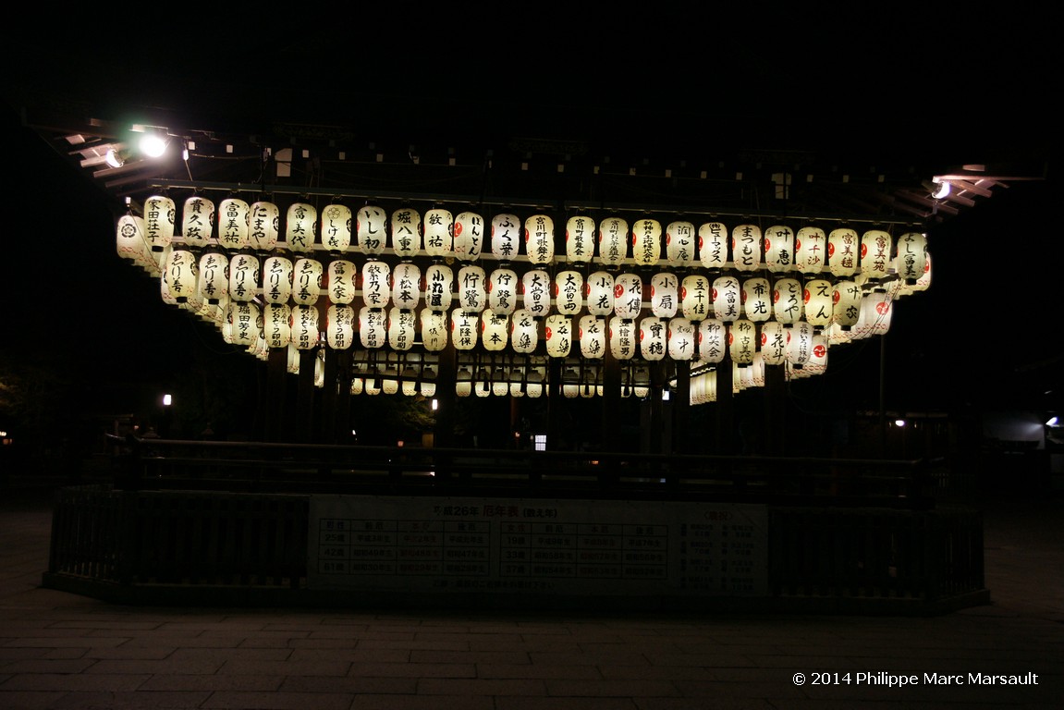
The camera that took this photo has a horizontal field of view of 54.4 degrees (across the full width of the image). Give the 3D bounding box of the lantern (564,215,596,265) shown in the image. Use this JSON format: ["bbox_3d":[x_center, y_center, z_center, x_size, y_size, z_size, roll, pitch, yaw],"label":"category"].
[{"bbox_3d":[0.562,-1.309,11.865,0.310,0.540,0.310,2,-6,-4],"label":"lantern"}]

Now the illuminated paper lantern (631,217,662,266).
[{"bbox_3d":[1.297,-1.260,11.610,0.335,0.585,0.335,2,-5,-4],"label":"illuminated paper lantern"}]

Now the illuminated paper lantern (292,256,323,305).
[{"bbox_3d":[-2.767,-0.898,12.797,0.350,0.620,0.350,2,-6,-5],"label":"illuminated paper lantern"}]

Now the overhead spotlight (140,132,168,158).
[{"bbox_3d":[-4.001,-2.226,10.949,0.290,0.260,0.250,2,16,-1],"label":"overhead spotlight"}]

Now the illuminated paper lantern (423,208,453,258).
[{"bbox_3d":[-1.048,-1.370,11.640,0.330,0.560,0.330,2,-6,-4],"label":"illuminated paper lantern"}]

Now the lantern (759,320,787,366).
[{"bbox_3d":[3.050,-0.139,13.002,0.335,0.570,0.335,3,-6,-11],"label":"lantern"}]

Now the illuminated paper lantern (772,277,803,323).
[{"bbox_3d":[3.096,-0.643,12.509,0.310,0.540,0.310,2,-6,-4],"label":"illuminated paper lantern"}]

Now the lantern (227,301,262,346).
[{"bbox_3d":[-3.351,-0.363,12.116,0.335,0.585,0.335,2,-5,-4],"label":"lantern"}]

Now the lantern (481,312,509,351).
[{"bbox_3d":[-0.450,-0.302,12.746,0.335,0.570,0.335,3,-6,-12],"label":"lantern"}]

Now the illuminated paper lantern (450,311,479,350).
[{"bbox_3d":[-0.827,-0.331,12.767,0.310,0.540,0.310,2,-6,-4],"label":"illuminated paper lantern"}]

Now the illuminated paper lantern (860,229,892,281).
[{"bbox_3d":[3.934,-1.144,11.804,0.335,0.585,0.335,2,-5,-4],"label":"illuminated paper lantern"}]

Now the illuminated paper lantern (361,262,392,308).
[{"bbox_3d":[-1.831,-0.817,12.187,0.335,0.570,0.335,2,-6,-3],"label":"illuminated paper lantern"}]

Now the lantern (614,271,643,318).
[{"bbox_3d":[1.138,-0.691,12.184,0.330,0.560,0.330,2,-6,-4],"label":"lantern"}]

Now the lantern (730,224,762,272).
[{"bbox_3d":[2.498,-1.229,12.010,0.335,0.570,0.335,1,-6,9],"label":"lantern"}]

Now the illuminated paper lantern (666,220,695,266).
[{"bbox_3d":[1.674,-1.253,11.639,0.335,0.585,0.335,2,-5,-4],"label":"illuminated paper lantern"}]

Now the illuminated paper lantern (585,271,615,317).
[{"bbox_3d":[0.830,-0.725,12.384,0.335,0.570,0.335,2,-6,-4],"label":"illuminated paper lantern"}]

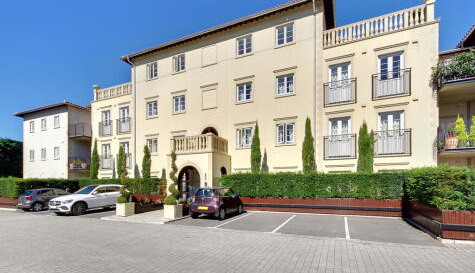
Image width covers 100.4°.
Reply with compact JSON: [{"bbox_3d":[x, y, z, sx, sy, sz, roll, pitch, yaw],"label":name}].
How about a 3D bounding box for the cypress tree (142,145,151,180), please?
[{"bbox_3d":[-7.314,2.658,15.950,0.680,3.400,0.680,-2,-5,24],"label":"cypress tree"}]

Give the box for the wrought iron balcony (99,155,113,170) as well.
[{"bbox_3d":[-12.552,2.482,18.900,1.600,1.300,0.280,-2,-5,24],"label":"wrought iron balcony"}]

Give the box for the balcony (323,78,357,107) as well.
[{"bbox_3d":[6.076,-2.554,11.761,1.776,1.473,0.300,-2,-6,21],"label":"balcony"}]

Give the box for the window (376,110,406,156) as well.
[{"bbox_3d":[7.964,-0.181,10.260,1.208,2.150,0.150,-2,-5,22],"label":"window"}]

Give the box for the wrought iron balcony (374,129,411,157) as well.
[{"bbox_3d":[7.878,0.329,10.143,1.567,1.399,0.300,-2,-5,22],"label":"wrought iron balcony"}]

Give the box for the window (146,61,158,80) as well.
[{"bbox_3d":[-7.337,-5.630,17.149,1.192,1.455,0.150,-2,-6,21],"label":"window"}]

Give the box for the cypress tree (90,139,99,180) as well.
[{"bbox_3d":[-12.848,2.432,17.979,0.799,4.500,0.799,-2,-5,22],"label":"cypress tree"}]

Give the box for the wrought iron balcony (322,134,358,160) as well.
[{"bbox_3d":[5.592,0.597,10.750,1.530,1.280,0.280,-2,-5,24],"label":"wrought iron balcony"}]

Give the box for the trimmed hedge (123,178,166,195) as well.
[{"bbox_3d":[-7.083,3.826,15.000,4.700,1.300,0.900,-2,-5,24],"label":"trimmed hedge"}]

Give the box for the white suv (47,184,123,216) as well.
[{"bbox_3d":[-9.200,4.027,13.100,1.870,1.630,4.500,-2,-11,12],"label":"white suv"}]

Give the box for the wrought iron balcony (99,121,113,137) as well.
[{"bbox_3d":[-12.713,-0.744,19.124,1.904,1.449,0.300,-2,-6,21],"label":"wrought iron balcony"}]

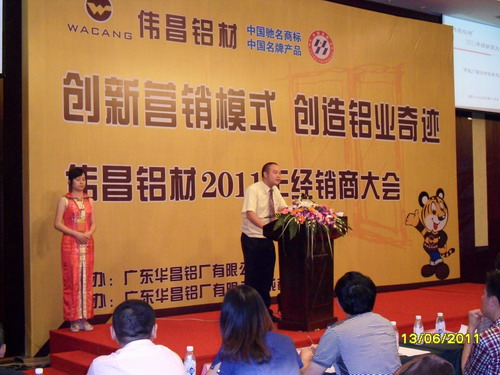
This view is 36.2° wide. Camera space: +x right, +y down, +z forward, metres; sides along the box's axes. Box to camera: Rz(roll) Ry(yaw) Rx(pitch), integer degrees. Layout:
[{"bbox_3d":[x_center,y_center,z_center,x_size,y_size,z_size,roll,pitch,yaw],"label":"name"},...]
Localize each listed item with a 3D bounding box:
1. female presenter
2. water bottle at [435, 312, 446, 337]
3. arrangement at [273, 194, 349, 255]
[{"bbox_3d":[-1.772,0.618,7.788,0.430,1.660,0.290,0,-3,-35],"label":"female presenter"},{"bbox_3d":[1.150,0.840,4.620,0.060,0.168,0.060,-2,-2,14],"label":"water bottle"},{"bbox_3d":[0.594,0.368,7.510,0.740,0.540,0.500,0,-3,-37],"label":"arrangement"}]

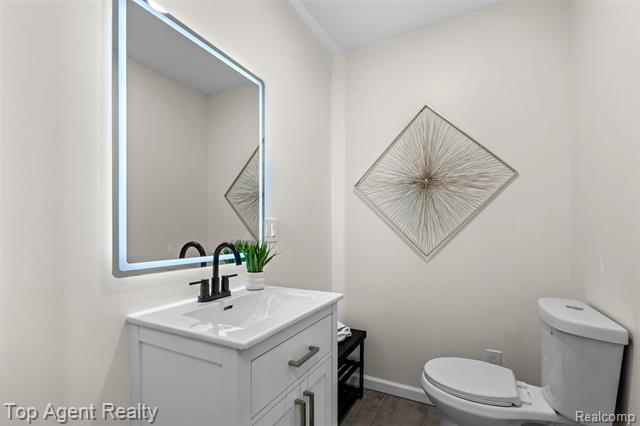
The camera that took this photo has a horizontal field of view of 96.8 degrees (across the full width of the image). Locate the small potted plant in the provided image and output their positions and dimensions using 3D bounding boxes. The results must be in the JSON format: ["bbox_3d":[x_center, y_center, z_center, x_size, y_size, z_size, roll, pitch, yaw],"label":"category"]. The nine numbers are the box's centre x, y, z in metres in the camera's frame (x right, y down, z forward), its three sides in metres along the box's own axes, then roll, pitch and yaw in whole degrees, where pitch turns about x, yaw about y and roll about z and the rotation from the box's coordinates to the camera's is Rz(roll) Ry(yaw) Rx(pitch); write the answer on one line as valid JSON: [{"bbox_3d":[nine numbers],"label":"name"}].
[{"bbox_3d":[-0.275,0.237,1.278,0.165,0.212,0.170,0,-2,0],"label":"small potted plant"}]

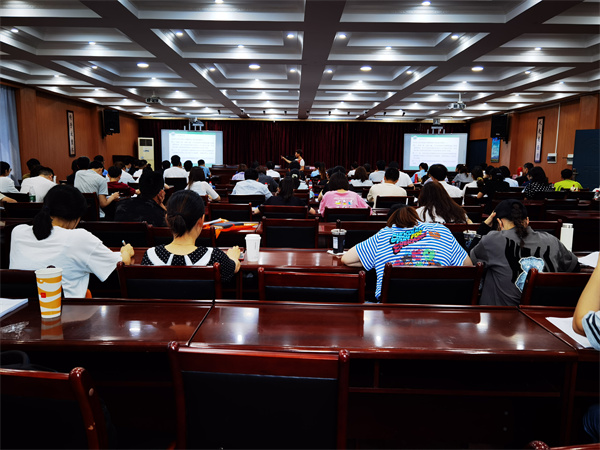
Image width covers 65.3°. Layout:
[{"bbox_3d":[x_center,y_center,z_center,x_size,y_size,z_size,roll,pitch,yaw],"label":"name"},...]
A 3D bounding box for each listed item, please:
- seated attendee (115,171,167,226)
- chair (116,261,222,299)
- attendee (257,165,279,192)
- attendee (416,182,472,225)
[{"bbox_3d":[-1.250,0.214,3.858,0.550,1.323,0.750,2,8,11],"label":"seated attendee"},{"bbox_3d":[-0.581,0.568,2.340,0.450,0.875,0.500,1,8,-1],"label":"chair"},{"bbox_3d":[-0.500,-0.317,7.207,0.500,1.220,0.800,1,8,0],"label":"attendee"},{"bbox_3d":[1.094,0.242,3.835,0.470,1.200,0.750,1,9,0],"label":"attendee"}]

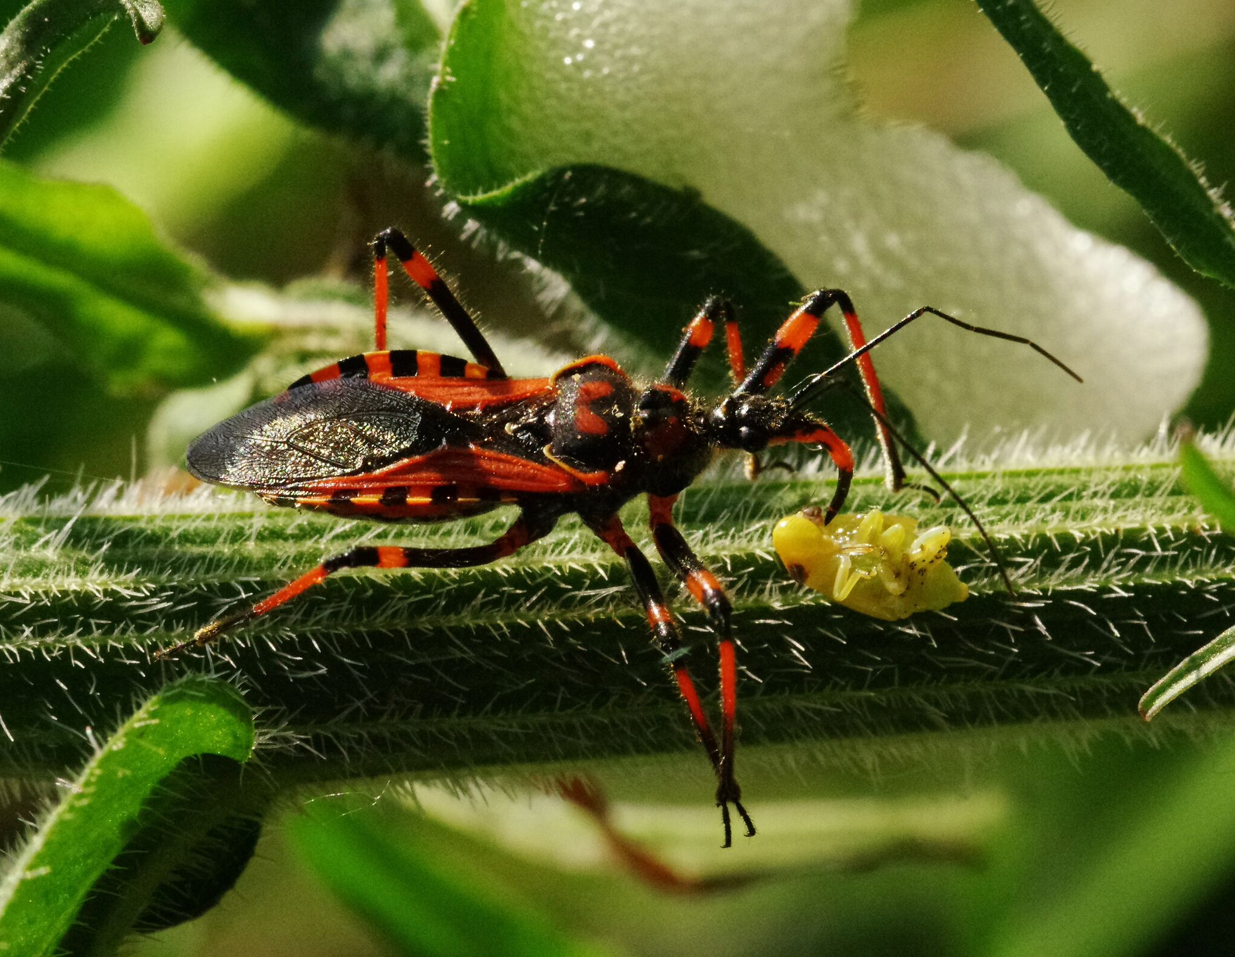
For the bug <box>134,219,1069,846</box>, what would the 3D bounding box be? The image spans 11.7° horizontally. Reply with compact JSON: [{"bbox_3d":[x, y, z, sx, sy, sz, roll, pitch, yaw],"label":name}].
[{"bbox_3d":[0.000,0.001,0.159,0.024,0.008,0.015,-3,50,-2],"label":"bug"}]

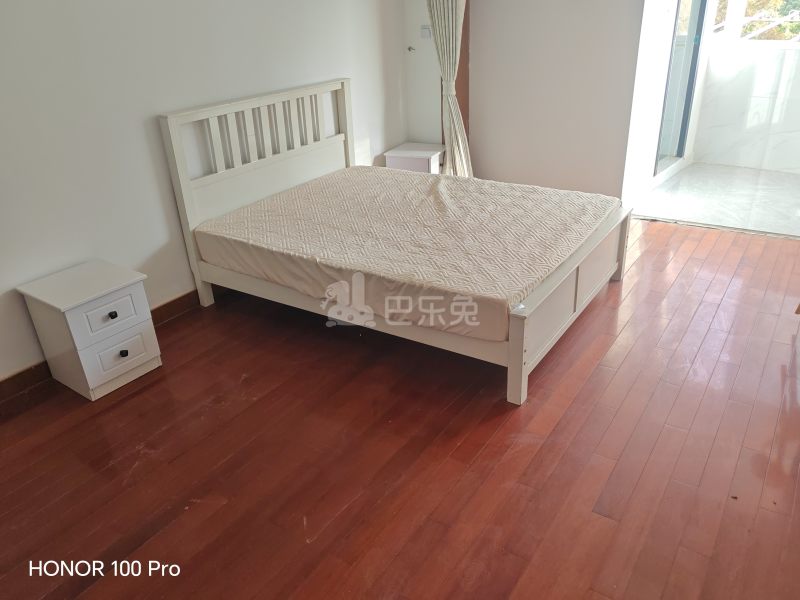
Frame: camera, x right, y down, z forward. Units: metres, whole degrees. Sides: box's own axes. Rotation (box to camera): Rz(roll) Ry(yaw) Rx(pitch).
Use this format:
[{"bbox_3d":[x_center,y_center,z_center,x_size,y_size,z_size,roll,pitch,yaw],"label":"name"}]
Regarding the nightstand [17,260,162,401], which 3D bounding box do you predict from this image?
[{"bbox_3d":[-1.457,0.137,2.981,0.427,0.480,0.406,14,31,32],"label":"nightstand"}]

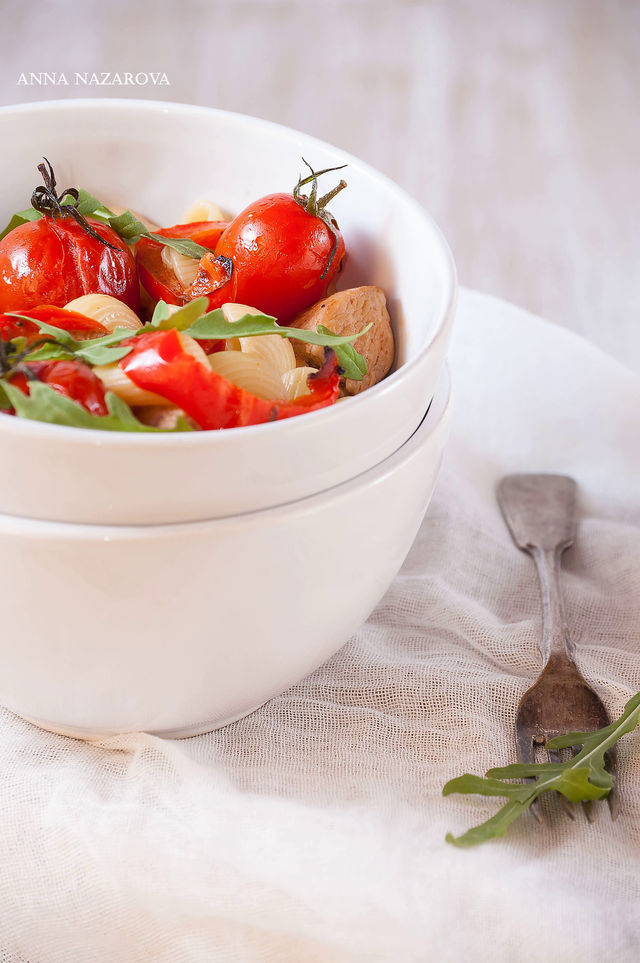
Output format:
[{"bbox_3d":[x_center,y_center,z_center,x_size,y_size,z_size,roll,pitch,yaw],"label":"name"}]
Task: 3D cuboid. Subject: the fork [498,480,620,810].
[{"bbox_3d":[0.064,0.040,0.840,0.025,0.019,0.175,0,29,0],"label":"fork"}]

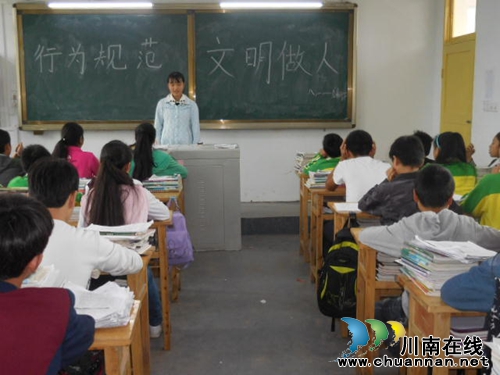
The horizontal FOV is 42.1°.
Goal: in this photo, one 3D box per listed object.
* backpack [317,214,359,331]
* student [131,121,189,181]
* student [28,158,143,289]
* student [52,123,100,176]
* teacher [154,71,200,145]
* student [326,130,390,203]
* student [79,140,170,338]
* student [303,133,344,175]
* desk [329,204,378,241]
[{"bbox_3d":[0.530,0.510,3.849,0.290,0.560,0.200,0,10,-1],"label":"backpack"},{"bbox_3d":[-0.796,0.086,5.309,0.520,1.220,0.660,0,10,-1],"label":"student"},{"bbox_3d":[-0.766,0.512,2.642,0.540,1.270,0.660,0,10,2],"label":"student"},{"bbox_3d":[-1.382,0.093,5.269,0.470,1.220,0.640,2,10,11],"label":"student"},{"bbox_3d":[-0.738,-0.435,6.620,0.460,1.470,0.280,0,10,-1],"label":"teacher"},{"bbox_3d":[0.751,0.213,4.498,0.490,1.240,0.660,0,10,-1],"label":"student"},{"bbox_3d":[-0.701,0.360,3.631,0.500,1.240,0.680,0,10,-1],"label":"student"},{"bbox_3d":[0.682,0.096,5.371,0.470,1.180,0.650,0,10,-1],"label":"student"},{"bbox_3d":[0.858,0.500,4.197,0.660,0.775,0.410,0,10,-1],"label":"desk"}]

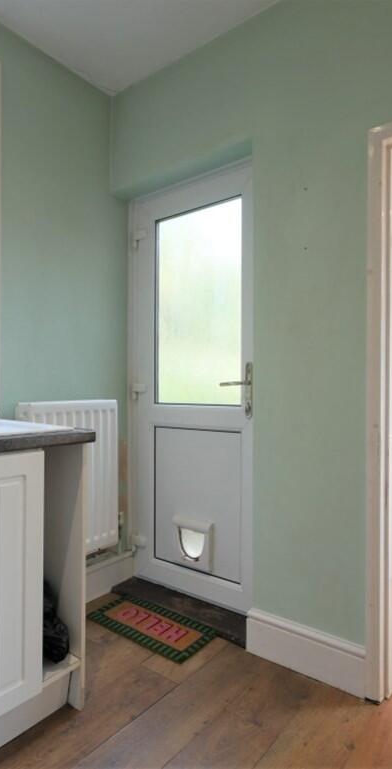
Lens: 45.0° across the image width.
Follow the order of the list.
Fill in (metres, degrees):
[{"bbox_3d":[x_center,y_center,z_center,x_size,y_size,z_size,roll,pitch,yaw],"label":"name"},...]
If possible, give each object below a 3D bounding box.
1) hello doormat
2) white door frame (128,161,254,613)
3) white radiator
[{"bbox_3d":[-0.202,1.047,2.063,0.554,0.016,0.241,0,-1,37],"label":"hello doormat"},{"bbox_3d":[-0.008,0.008,2.257,0.870,1.990,0.075,0,-1,38],"label":"white door frame"},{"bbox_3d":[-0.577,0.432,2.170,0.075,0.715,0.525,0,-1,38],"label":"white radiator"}]

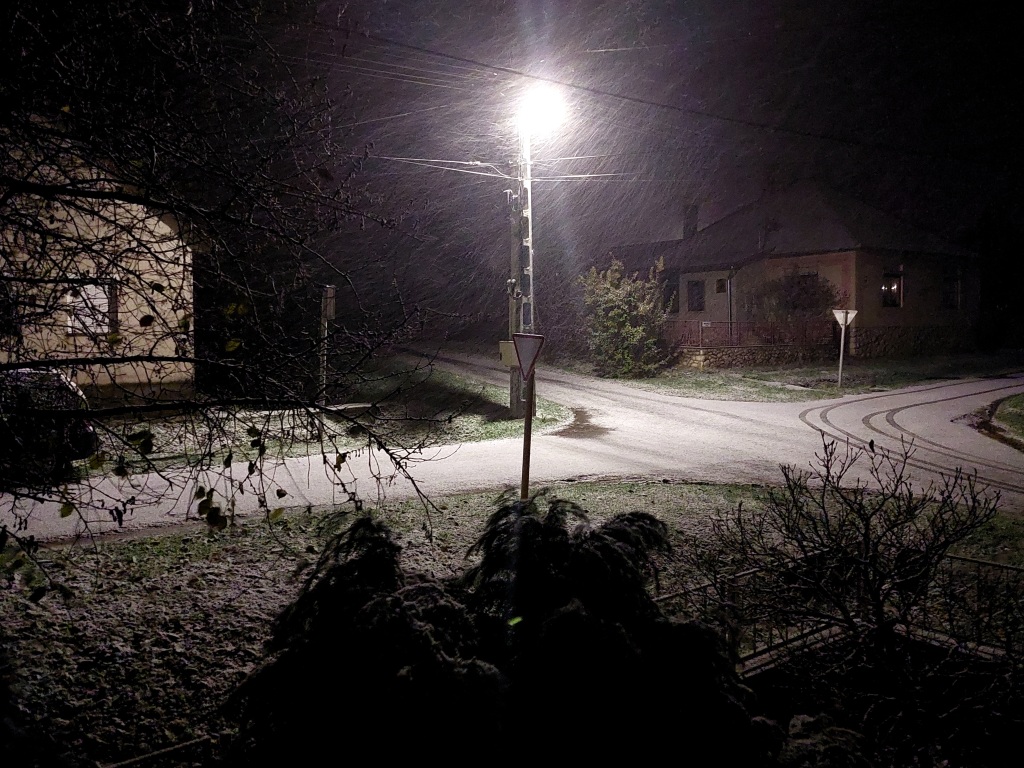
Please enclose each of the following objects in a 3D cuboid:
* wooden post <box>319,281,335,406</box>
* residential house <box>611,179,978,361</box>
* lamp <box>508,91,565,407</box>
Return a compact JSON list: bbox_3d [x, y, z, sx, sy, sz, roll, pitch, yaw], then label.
[{"bbox_3d":[-4.440,-0.630,17.000,0.340,3.350,0.250,0,5,-6],"label":"wooden post"},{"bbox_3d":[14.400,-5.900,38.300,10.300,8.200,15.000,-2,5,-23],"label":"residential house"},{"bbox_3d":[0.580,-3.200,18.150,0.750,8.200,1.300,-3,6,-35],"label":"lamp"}]

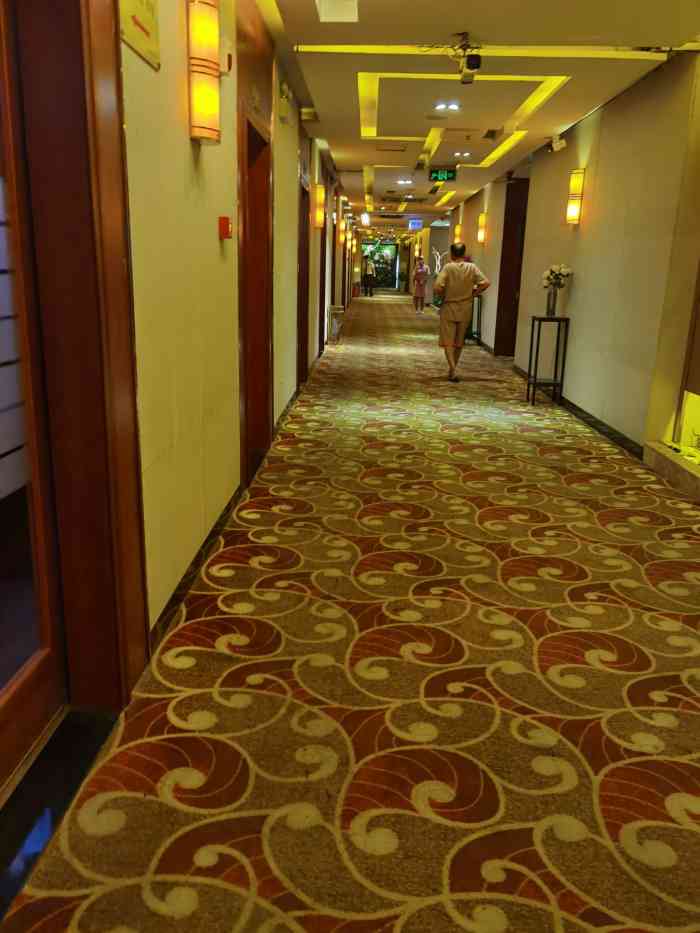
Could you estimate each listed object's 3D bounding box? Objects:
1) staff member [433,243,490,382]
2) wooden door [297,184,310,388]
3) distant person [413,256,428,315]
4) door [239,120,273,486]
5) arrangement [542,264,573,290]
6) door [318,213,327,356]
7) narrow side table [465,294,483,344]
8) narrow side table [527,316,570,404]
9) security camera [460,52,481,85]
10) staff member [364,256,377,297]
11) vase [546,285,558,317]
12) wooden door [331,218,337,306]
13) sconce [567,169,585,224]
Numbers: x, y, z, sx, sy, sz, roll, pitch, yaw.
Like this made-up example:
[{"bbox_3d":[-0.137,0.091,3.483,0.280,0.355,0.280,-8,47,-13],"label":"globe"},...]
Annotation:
[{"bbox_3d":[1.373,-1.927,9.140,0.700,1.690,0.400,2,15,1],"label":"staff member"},{"bbox_3d":[-0.541,-1.893,7.970,0.110,2.089,1.100,2,15,1],"label":"wooden door"},{"bbox_3d":[2.157,-5.554,22.269,0.500,1.650,0.330,2,15,1],"label":"distant person"},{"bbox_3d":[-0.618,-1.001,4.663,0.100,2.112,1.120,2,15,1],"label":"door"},{"bbox_3d":[2.143,-1.962,7.516,0.260,0.220,0.240,2,15,1],"label":"arrangement"},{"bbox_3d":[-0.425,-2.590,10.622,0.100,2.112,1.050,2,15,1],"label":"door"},{"bbox_3d":[2.283,-2.682,13.589,0.330,0.897,0.330,2,15,1],"label":"narrow side table"},{"bbox_3d":[2.097,-1.124,7.744,0.330,0.897,0.330,2,15,1],"label":"narrow side table"},{"bbox_3d":[0.830,-2.741,5.013,0.115,0.165,0.200,2,15,1],"label":"security camera"},{"bbox_3d":[0.880,-8.156,31.243,0.520,1.680,0.350,2,15,1],"label":"staff member"},{"bbox_3d":[2.116,-1.719,7.585,0.100,0.334,0.100,2,15,1],"label":"vase"},{"bbox_3d":[-0.330,-3.379,13.583,0.100,2.112,1.050,2,15,1],"label":"wooden door"},{"bbox_3d":[2.241,-2.692,7.271,0.100,0.507,0.150,2,15,1],"label":"sconce"}]

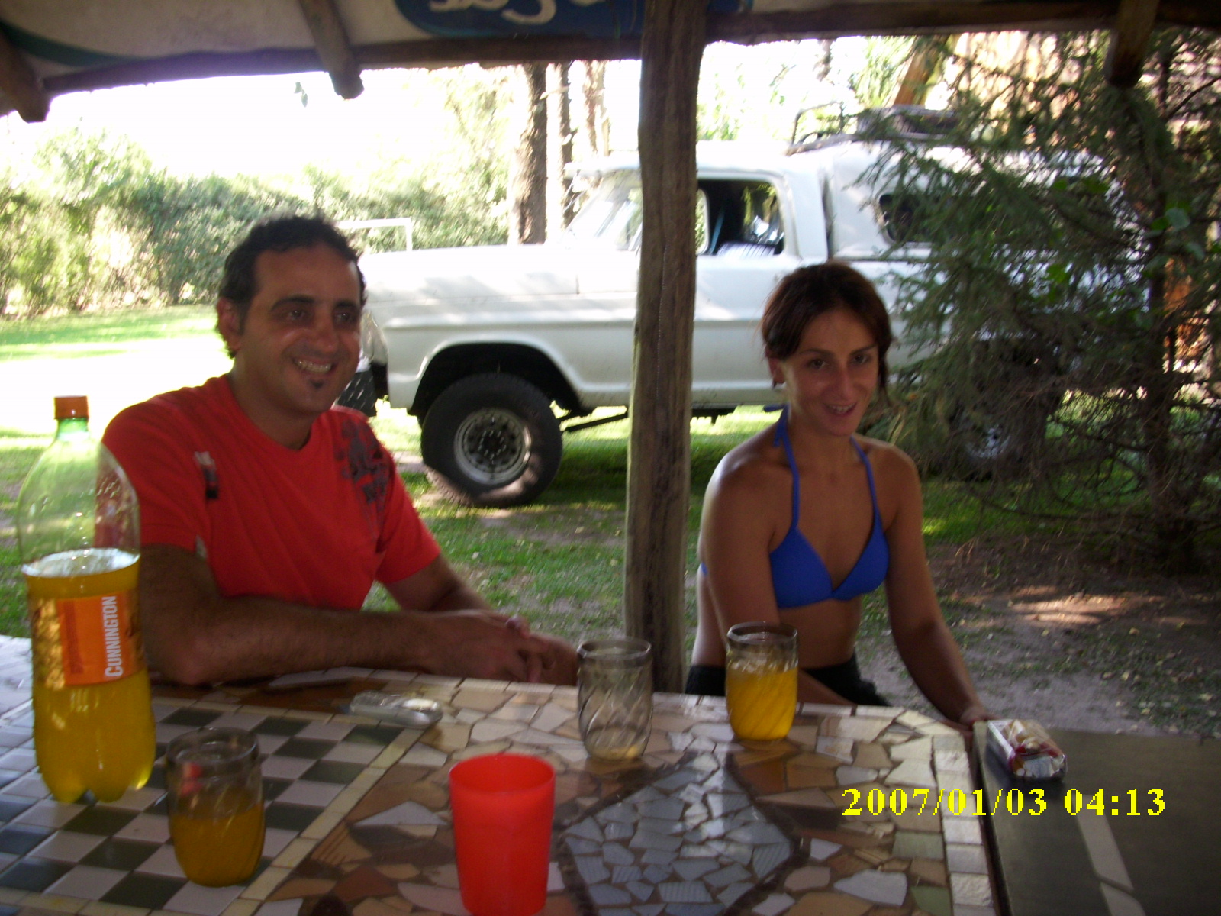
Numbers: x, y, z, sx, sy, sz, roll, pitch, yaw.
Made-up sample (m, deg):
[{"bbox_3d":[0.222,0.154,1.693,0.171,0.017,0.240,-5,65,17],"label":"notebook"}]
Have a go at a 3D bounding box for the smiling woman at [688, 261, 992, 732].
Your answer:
[{"bbox_3d":[0.296,0.351,1.496,0.470,1.220,0.740,-5,11,-30],"label":"smiling woman"}]

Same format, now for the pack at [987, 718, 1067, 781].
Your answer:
[{"bbox_3d":[0.443,0.309,1.170,0.055,0.022,0.085,1,9,2],"label":"pack"}]

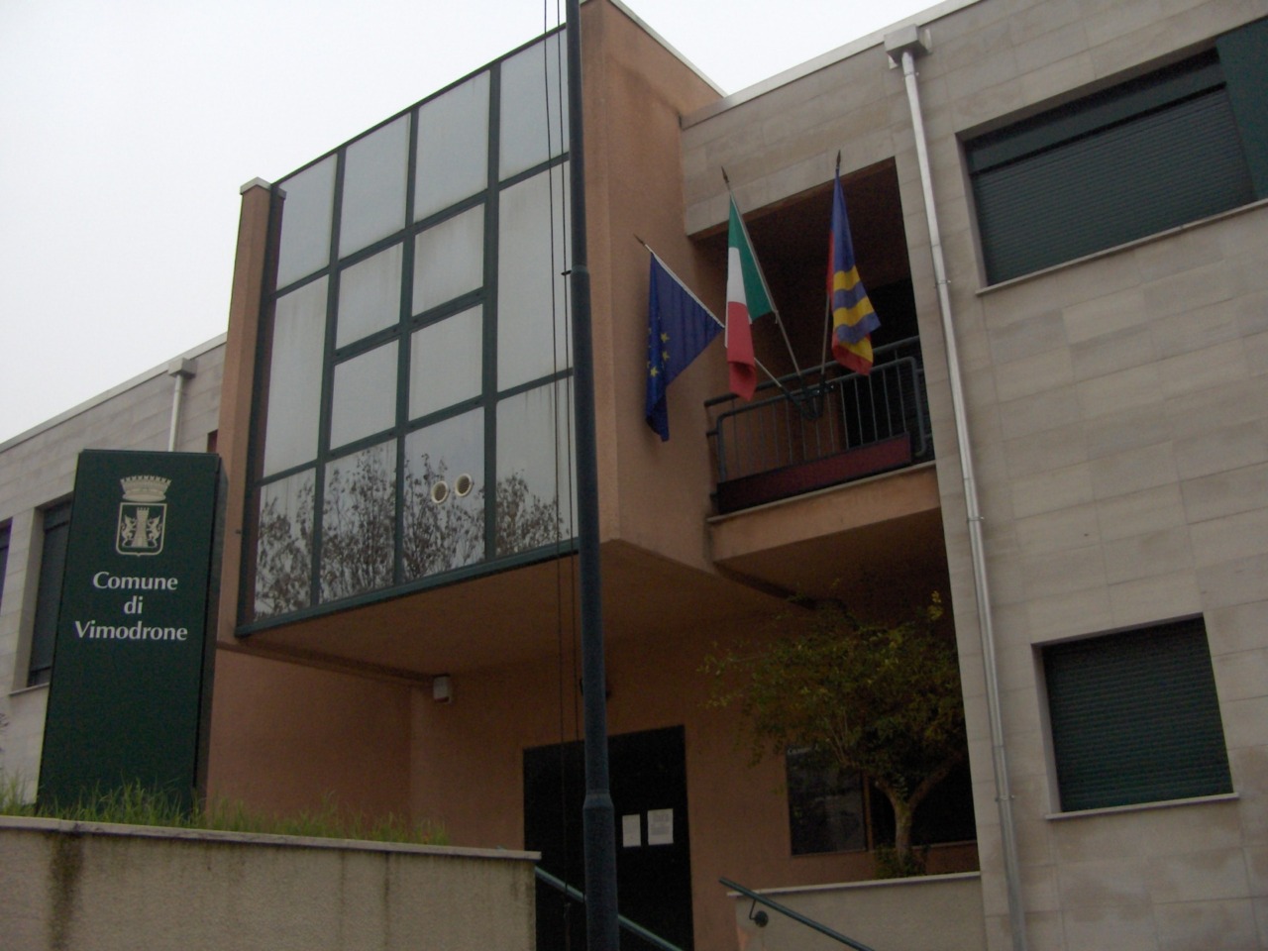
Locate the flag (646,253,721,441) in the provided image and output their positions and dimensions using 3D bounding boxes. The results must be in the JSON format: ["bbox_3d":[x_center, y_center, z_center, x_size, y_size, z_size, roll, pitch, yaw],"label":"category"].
[{"bbox_3d":[0.408,-1.070,10.448,0.600,1.600,0.200,2,-21,-10],"label":"flag"}]

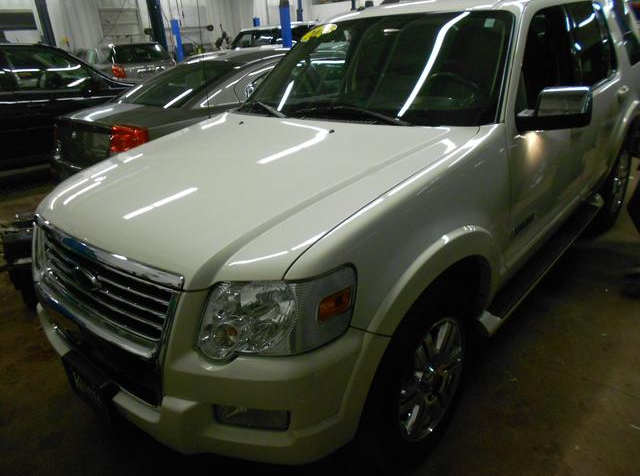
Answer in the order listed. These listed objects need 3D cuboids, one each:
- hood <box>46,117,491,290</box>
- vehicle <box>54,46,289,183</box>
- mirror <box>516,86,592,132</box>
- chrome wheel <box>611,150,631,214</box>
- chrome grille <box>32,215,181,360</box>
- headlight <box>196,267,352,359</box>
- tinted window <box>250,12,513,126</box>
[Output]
[{"bbox_3d":[-0.341,-0.280,1.950,1.500,0.250,1.300,15,33,38],"label":"hood"},{"bbox_3d":[-0.790,-1.603,6.115,1.840,1.470,4.850,15,29,38],"label":"vehicle"},{"bbox_3d":[0.959,-0.524,1.963,0.280,0.190,0.160,15,29,38],"label":"mirror"},{"bbox_3d":[2.273,-0.433,3.779,0.190,0.480,0.480,15,29,38],"label":"chrome wheel"},{"bbox_3d":[-0.764,0.136,1.567,0.970,0.310,0.160,15,29,38],"label":"chrome grille"},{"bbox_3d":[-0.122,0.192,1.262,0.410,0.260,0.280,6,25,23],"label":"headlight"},{"bbox_3d":[0.251,-0.861,2.486,1.530,0.160,0.880,15,65,38],"label":"tinted window"}]

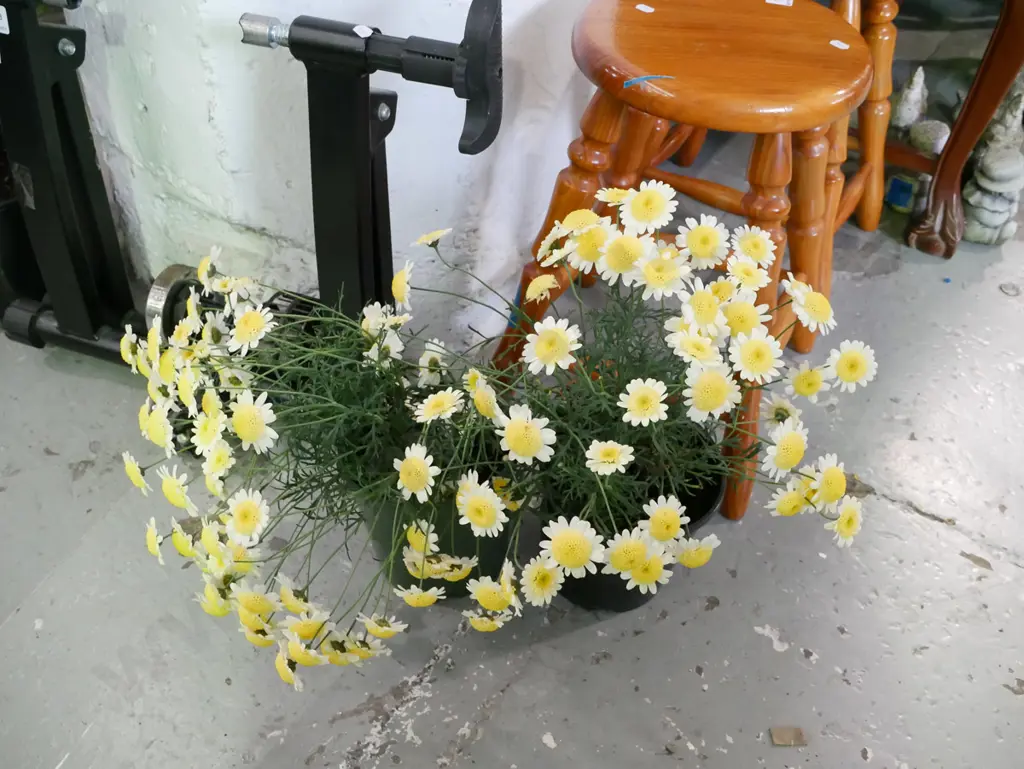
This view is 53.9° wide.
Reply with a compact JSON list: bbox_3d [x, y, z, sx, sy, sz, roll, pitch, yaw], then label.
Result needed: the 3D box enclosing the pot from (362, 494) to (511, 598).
[{"bbox_3d":[-0.079,0.122,1.105,0.193,0.186,0.193,1,46,-1],"label":"pot"}]

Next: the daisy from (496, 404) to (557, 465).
[{"bbox_3d":[0.012,0.042,0.841,0.050,0.050,0.020,7,17,4],"label":"daisy"}]

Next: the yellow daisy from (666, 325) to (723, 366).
[{"bbox_3d":[0.158,-0.034,0.870,0.050,0.016,0.050,-13,46,-27],"label":"yellow daisy"}]

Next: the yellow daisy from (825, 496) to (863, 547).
[{"bbox_3d":[0.300,0.124,0.912,0.047,0.047,0.019,-24,7,-24],"label":"yellow daisy"}]

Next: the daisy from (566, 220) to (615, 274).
[{"bbox_3d":[0.071,-0.123,0.902,0.049,0.049,0.020,33,20,26],"label":"daisy"}]

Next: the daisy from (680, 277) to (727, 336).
[{"bbox_3d":[0.164,-0.067,0.860,0.051,0.051,0.018,-25,8,-26],"label":"daisy"}]

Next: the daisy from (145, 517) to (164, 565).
[{"bbox_3d":[-0.334,0.146,0.940,0.016,0.045,0.045,-11,45,-26],"label":"daisy"}]

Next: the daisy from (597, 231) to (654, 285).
[{"bbox_3d":[0.099,-0.111,0.876,0.050,0.020,0.050,13,77,10],"label":"daisy"}]

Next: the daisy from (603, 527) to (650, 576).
[{"bbox_3d":[0.101,0.147,0.870,0.048,0.048,0.018,11,12,9],"label":"daisy"}]

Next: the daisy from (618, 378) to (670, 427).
[{"bbox_3d":[0.117,0.016,0.900,0.046,0.015,0.046,16,72,13],"label":"daisy"}]

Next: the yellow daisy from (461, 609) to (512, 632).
[{"bbox_3d":[-0.025,0.229,0.978,0.047,0.047,0.022,-2,72,-5],"label":"yellow daisy"}]

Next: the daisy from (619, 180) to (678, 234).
[{"bbox_3d":[0.118,-0.153,0.870,0.051,0.017,0.051,21,88,18],"label":"daisy"}]

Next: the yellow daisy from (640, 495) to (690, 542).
[{"bbox_3d":[0.141,0.123,0.922,0.047,0.047,0.020,8,22,5],"label":"yellow daisy"}]

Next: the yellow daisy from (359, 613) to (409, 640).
[{"bbox_3d":[-0.117,0.219,0.915,0.046,0.017,0.046,13,3,10],"label":"yellow daisy"}]

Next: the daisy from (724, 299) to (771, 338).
[{"bbox_3d":[0.204,-0.057,0.892,0.049,0.049,0.020,21,22,17],"label":"daisy"}]

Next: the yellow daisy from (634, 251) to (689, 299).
[{"bbox_3d":[0.132,-0.096,0.890,0.048,0.017,0.048,27,65,23],"label":"yellow daisy"}]

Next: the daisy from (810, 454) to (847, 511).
[{"bbox_3d":[0.274,0.085,0.872,0.049,0.049,0.020,-31,16,-29],"label":"daisy"}]

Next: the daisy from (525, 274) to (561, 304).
[{"bbox_3d":[0.029,-0.091,0.963,0.037,0.022,0.037,-5,37,36],"label":"daisy"}]

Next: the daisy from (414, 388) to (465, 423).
[{"bbox_3d":[-0.066,0.019,0.915,0.049,0.015,0.049,-2,39,31],"label":"daisy"}]

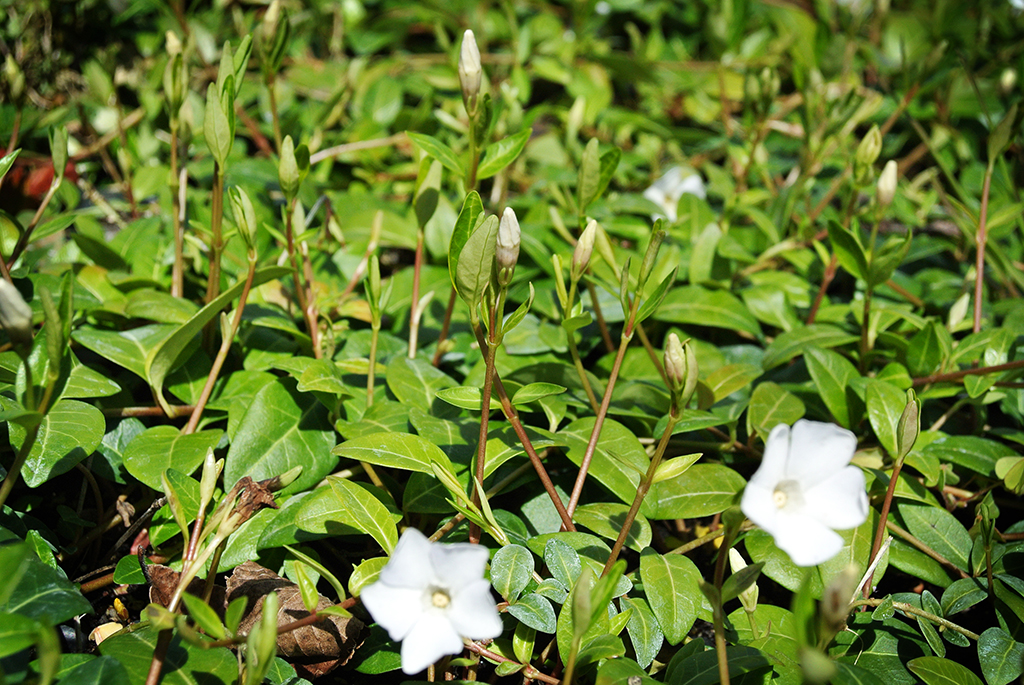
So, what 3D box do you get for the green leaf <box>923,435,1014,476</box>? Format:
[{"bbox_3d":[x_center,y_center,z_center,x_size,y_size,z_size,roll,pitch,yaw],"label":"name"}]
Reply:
[{"bbox_3d":[0.118,0.029,0.545,0.025,0.004,0.011,10,42,7],"label":"green leaf"}]

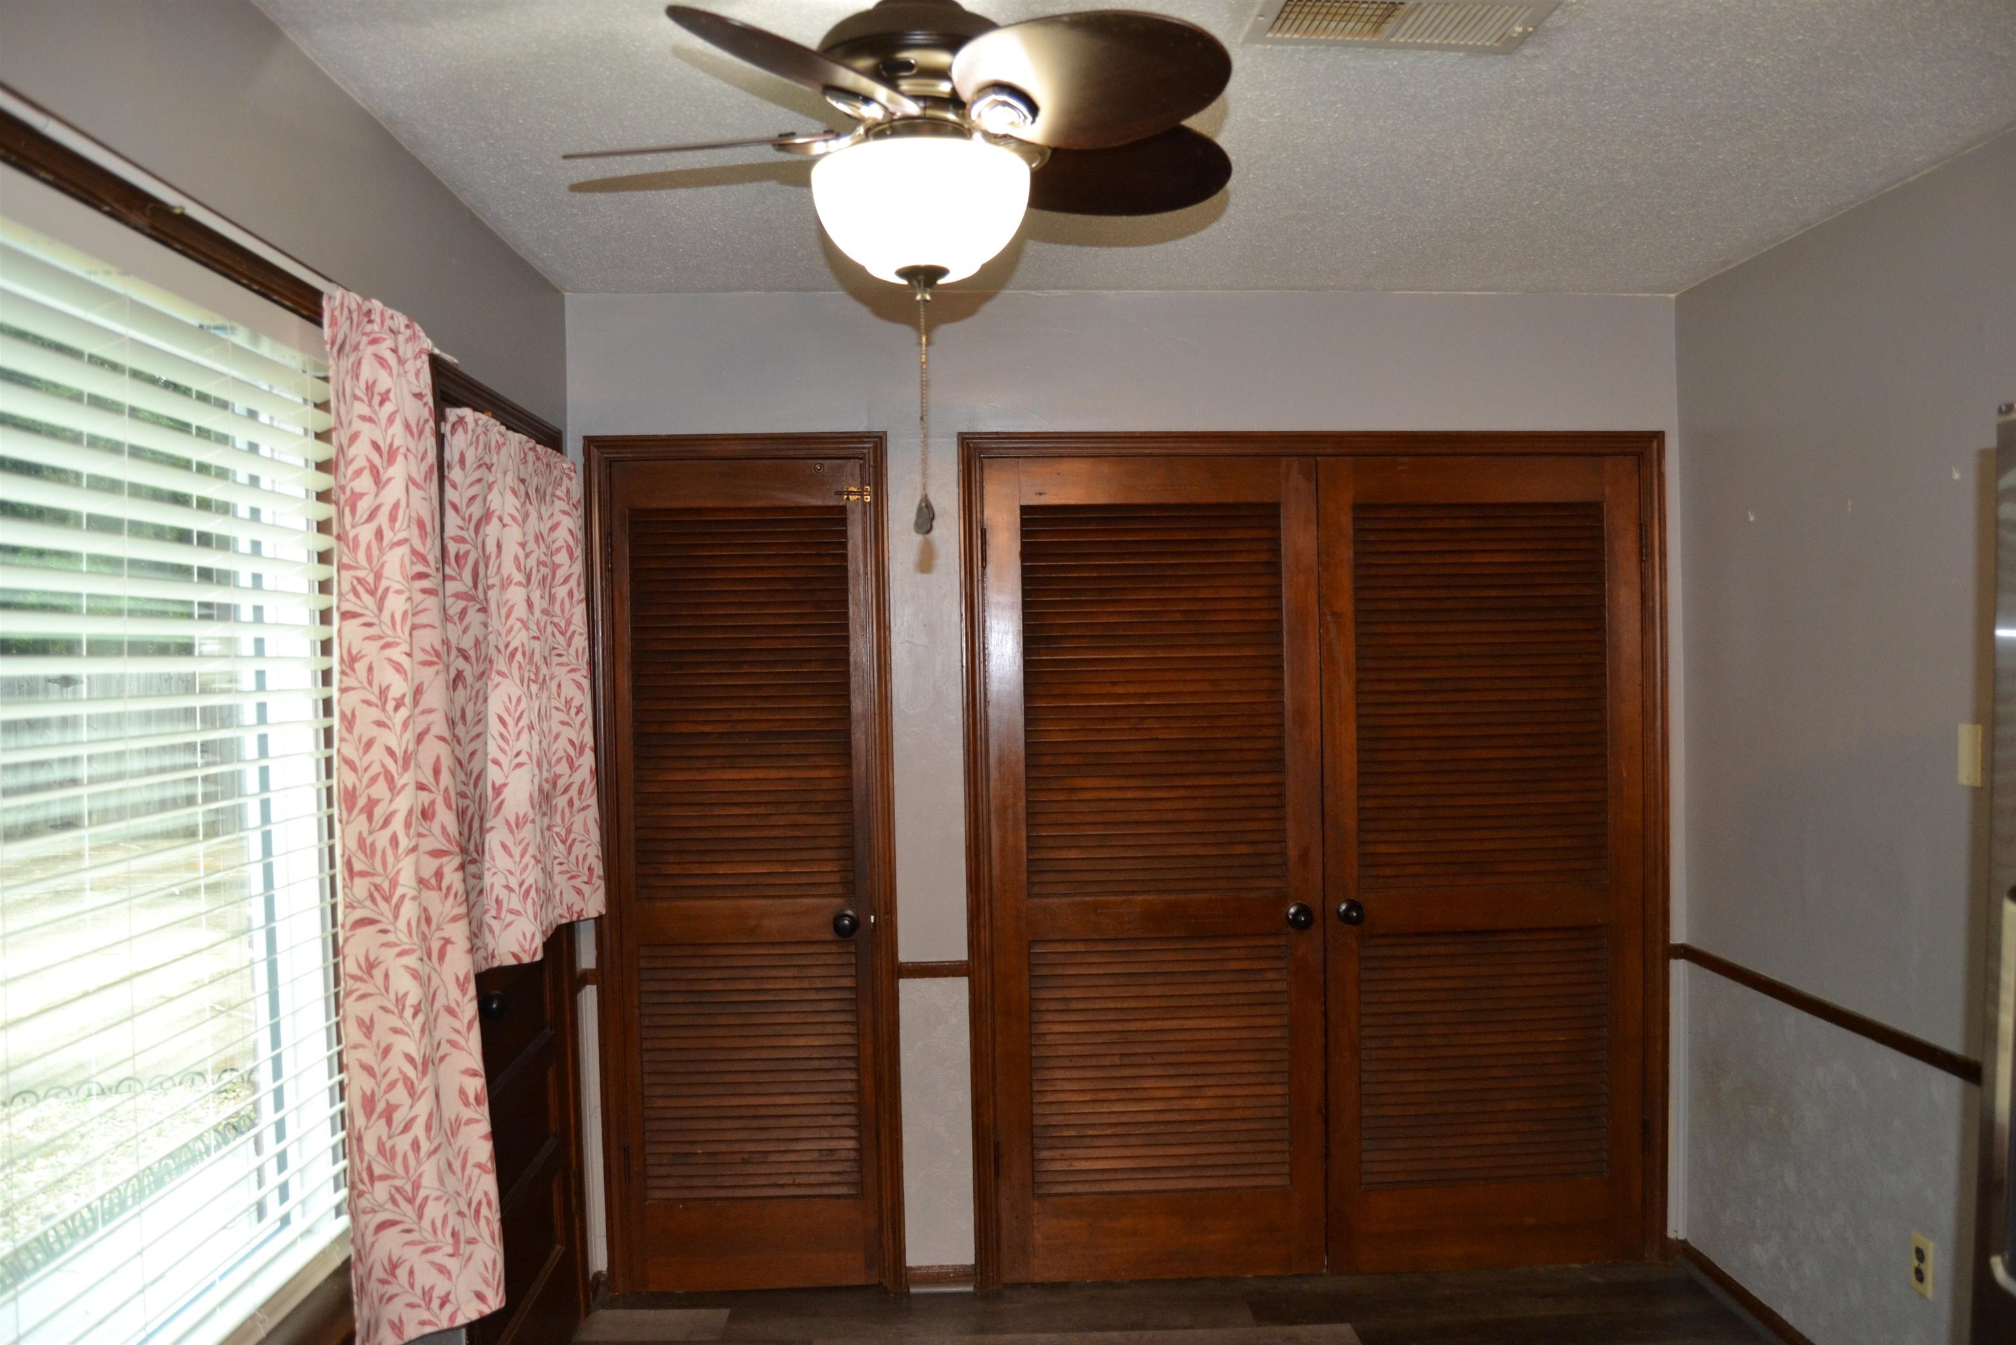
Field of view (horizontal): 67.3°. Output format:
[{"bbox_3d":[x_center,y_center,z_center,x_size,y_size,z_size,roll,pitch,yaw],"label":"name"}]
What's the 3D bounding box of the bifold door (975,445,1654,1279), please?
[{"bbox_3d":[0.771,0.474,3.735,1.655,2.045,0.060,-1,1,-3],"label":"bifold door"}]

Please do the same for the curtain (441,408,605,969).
[{"bbox_3d":[-0.945,0.046,3.025,0.090,1.020,0.860,-1,1,-3],"label":"curtain"}]

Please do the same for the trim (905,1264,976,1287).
[{"bbox_3d":[-0.164,1.475,3.703,0.175,0.052,0.016,-1,1,-3],"label":"trim"}]

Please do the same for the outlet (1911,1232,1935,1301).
[{"bbox_3d":[1.745,1.135,2.889,0.010,0.115,0.070,-1,1,-3],"label":"outlet"}]

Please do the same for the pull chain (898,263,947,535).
[{"bbox_3d":[-0.104,-0.332,1.850,0.055,0.328,0.050,-1,1,-3],"label":"pull chain"}]

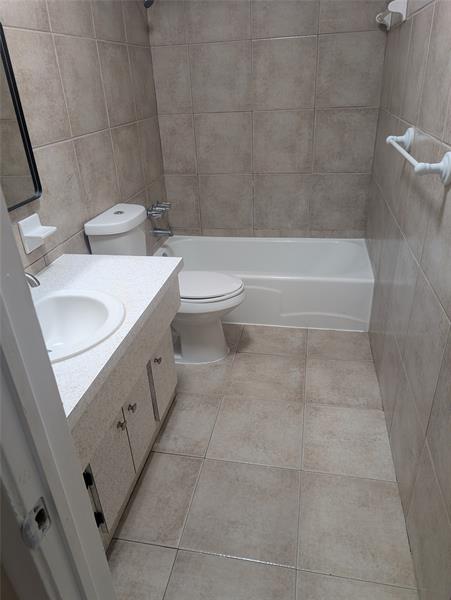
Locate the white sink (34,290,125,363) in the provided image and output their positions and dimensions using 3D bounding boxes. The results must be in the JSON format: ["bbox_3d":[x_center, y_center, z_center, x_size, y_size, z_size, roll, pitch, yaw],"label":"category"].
[{"bbox_3d":[-0.562,0.146,1.381,0.477,0.180,0.477,3,29,11],"label":"white sink"}]

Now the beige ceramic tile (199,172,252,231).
[{"bbox_3d":[0.012,-0.735,3.136,0.409,0.412,0.010,3,28,11],"label":"beige ceramic tile"}]

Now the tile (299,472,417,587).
[{"bbox_3d":[0.464,0.817,1.525,0.371,0.010,0.398,3,29,11],"label":"tile"}]

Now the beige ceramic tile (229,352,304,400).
[{"bbox_3d":[0.237,0.429,2.349,0.423,0.010,0.406,3,28,11],"label":"beige ceramic tile"}]

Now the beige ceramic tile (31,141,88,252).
[{"bbox_3d":[-0.731,-0.464,1.831,0.010,0.413,0.412,3,29,11],"label":"beige ceramic tile"}]

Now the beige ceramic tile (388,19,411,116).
[{"bbox_3d":[0.858,-1.137,2.058,0.010,0.406,0.406,3,29,11],"label":"beige ceramic tile"}]

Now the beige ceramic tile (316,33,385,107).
[{"bbox_3d":[0.774,-1.418,2.599,0.395,0.405,0.014,3,29,11],"label":"beige ceramic tile"}]

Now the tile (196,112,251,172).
[{"bbox_3d":[-0.007,-1.100,2.943,0.409,0.413,0.010,3,28,11],"label":"tile"}]

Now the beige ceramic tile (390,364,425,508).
[{"bbox_3d":[0.681,0.527,1.569,0.014,0.419,0.394,3,29,11],"label":"beige ceramic tile"}]

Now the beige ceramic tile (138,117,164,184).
[{"bbox_3d":[-0.508,-1.030,2.866,0.010,0.408,0.380,3,28,11],"label":"beige ceramic tile"}]

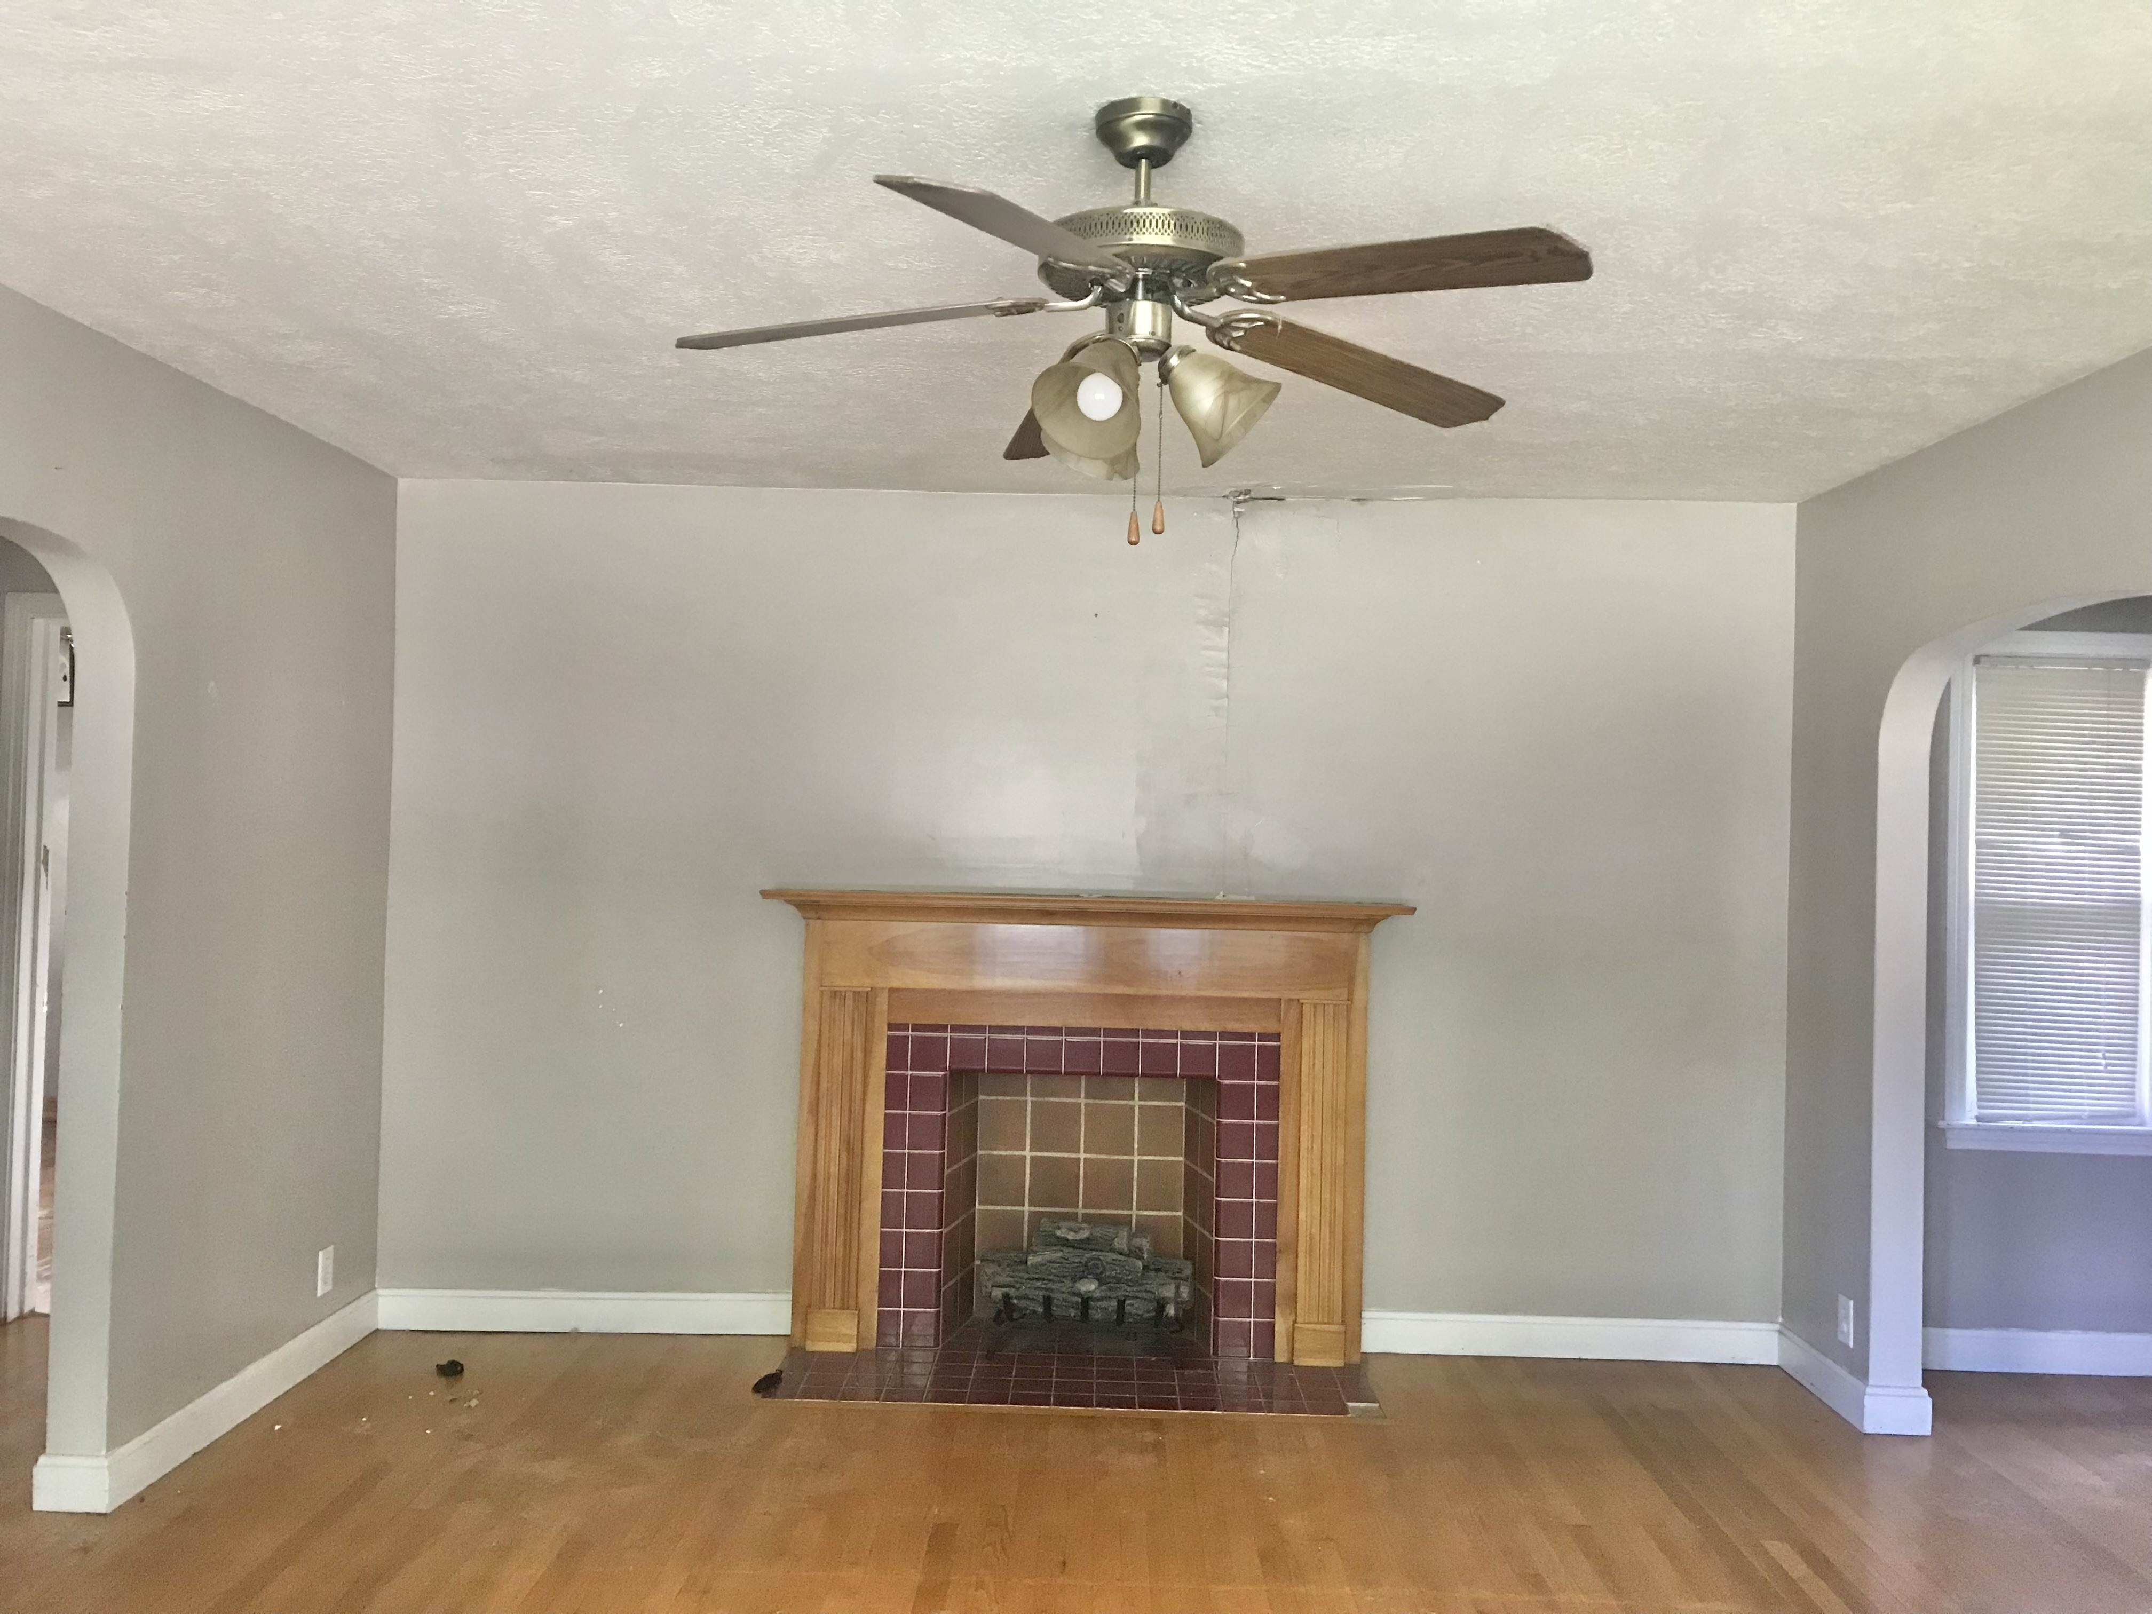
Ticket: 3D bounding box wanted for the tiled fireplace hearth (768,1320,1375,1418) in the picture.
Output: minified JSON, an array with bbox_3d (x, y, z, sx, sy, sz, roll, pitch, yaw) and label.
[{"bbox_3d":[0.006,1.519,4.766,1.594,0.022,0.740,1,-1,1],"label":"tiled fireplace hearth"}]

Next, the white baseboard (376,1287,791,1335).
[{"bbox_3d":[-1.392,1.437,4.952,1.183,0.112,0.019,1,-1,1],"label":"white baseboard"}]

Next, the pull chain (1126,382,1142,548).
[{"bbox_3d":[0.081,-0.466,2.353,0.017,0.226,0.017,1,-1,1],"label":"pull chain"}]

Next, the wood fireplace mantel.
[{"bbox_3d":[0.021,0.886,4.838,1.783,1.275,0.221,1,-1,1],"label":"wood fireplace mantel"}]

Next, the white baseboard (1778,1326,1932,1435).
[{"bbox_3d":[2.058,1.513,4.621,0.166,0.112,0.548,1,-1,1],"label":"white baseboard"}]

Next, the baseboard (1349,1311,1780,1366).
[{"bbox_3d":[1.394,1.500,4.913,1.170,0.112,0.019,1,-1,1],"label":"baseboard"}]

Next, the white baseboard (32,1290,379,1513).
[{"bbox_3d":[-2.073,1.415,4.283,0.162,0.112,1.338,1,-1,1],"label":"white baseboard"}]

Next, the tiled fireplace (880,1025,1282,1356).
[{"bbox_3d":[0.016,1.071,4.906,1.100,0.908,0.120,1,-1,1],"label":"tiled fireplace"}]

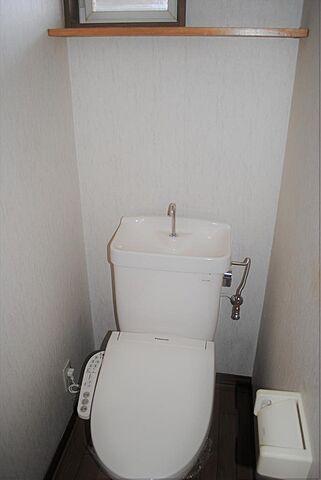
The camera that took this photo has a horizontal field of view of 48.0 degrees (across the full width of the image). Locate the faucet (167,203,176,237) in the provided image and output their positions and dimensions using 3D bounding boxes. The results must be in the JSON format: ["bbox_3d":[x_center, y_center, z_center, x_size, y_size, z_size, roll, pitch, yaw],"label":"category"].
[{"bbox_3d":[0.042,-0.069,1.335,0.024,0.140,0.060,7,26,15],"label":"faucet"}]

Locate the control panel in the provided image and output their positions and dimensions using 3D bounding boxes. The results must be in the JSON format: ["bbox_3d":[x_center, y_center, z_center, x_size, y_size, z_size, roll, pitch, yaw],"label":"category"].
[{"bbox_3d":[-0.241,0.496,1.264,0.070,0.050,0.265,2,32,3],"label":"control panel"}]

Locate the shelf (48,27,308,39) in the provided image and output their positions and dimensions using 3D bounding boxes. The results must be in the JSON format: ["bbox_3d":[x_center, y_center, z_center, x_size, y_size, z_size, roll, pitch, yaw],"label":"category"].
[{"bbox_3d":[0.048,-0.650,1.131,0.776,0.023,0.138,5,28,8],"label":"shelf"}]

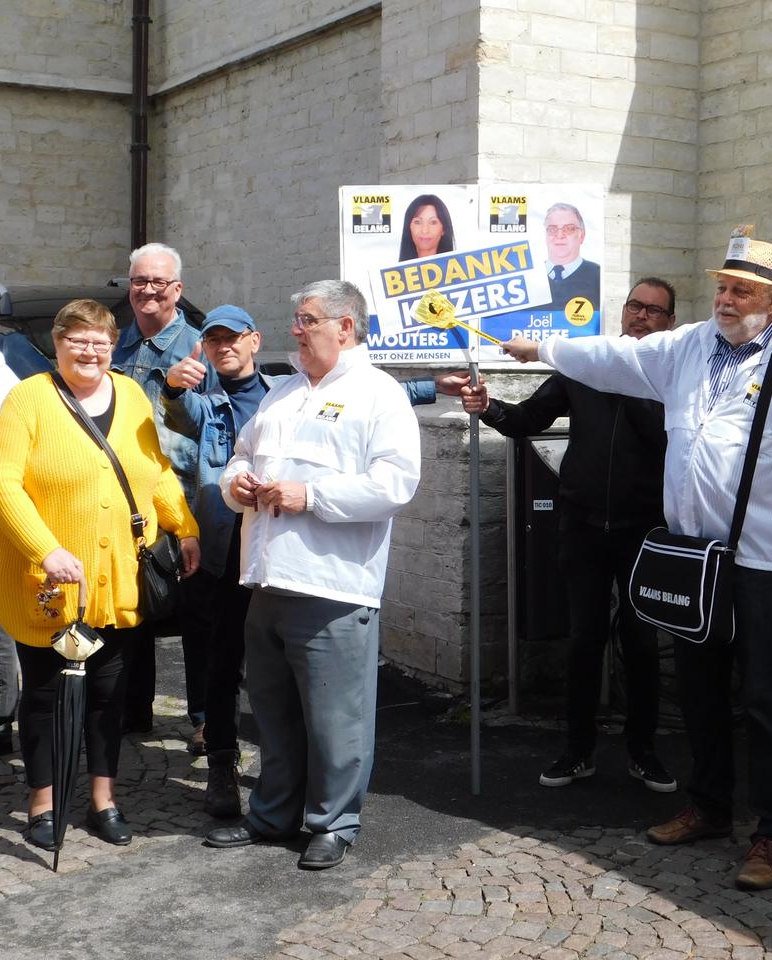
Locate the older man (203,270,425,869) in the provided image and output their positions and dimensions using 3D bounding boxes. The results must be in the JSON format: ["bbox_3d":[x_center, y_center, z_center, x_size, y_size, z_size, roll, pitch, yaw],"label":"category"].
[{"bbox_3d":[-0.217,0.253,4.980,0.500,1.700,0.620,-2,4,-45],"label":"older man"}]

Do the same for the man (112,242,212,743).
[{"bbox_3d":[-0.848,0.050,6.200,0.560,1.860,0.380,1,3,-3],"label":"man"}]

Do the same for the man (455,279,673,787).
[{"bbox_3d":[0.655,0.167,5.780,0.780,1.740,0.450,1,3,10],"label":"man"}]

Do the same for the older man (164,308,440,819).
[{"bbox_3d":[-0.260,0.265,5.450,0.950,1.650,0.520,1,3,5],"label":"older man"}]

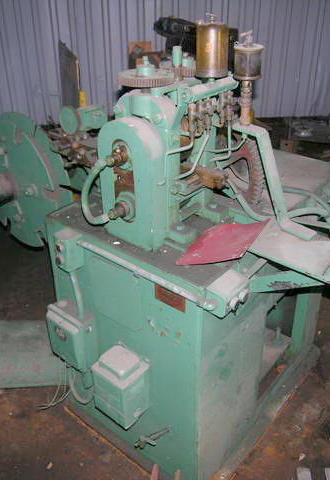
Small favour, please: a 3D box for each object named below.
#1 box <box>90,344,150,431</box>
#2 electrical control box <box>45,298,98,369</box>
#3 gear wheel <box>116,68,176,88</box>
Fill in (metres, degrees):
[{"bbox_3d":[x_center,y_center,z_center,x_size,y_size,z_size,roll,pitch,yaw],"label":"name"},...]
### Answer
[{"bbox_3d":[-0.139,0.468,1.428,0.140,0.206,0.113,22,36,35],"label":"box"},{"bbox_3d":[-0.319,0.332,1.548,0.158,0.190,0.086,22,36,35],"label":"electrical control box"},{"bbox_3d":[-0.052,-0.444,1.220,0.157,0.023,0.157,0,29,0],"label":"gear wheel"}]

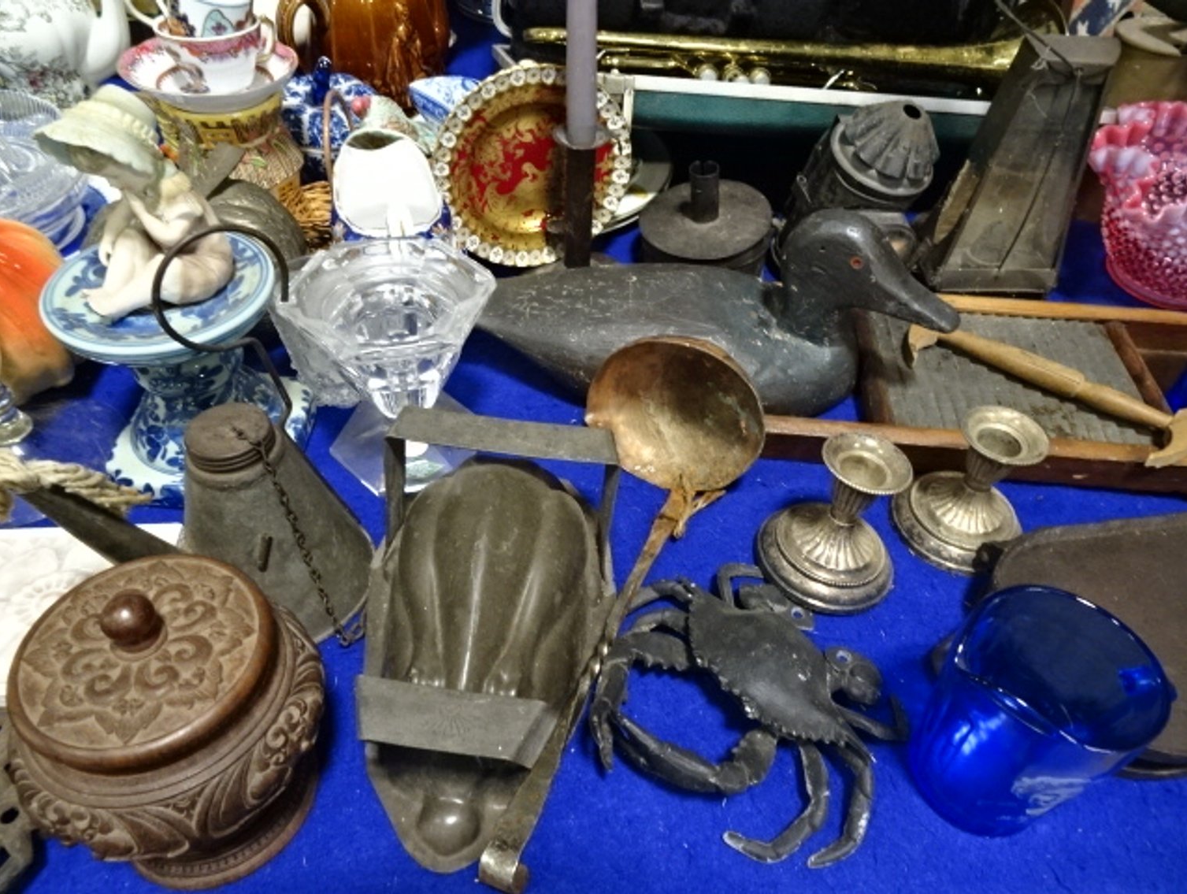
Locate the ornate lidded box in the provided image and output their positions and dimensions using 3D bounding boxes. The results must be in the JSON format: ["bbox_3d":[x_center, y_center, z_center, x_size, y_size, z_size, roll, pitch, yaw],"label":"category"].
[{"bbox_3d":[-0.161,0.103,0.322,0.105,0.136,0.105,4,44,-4],"label":"ornate lidded box"}]

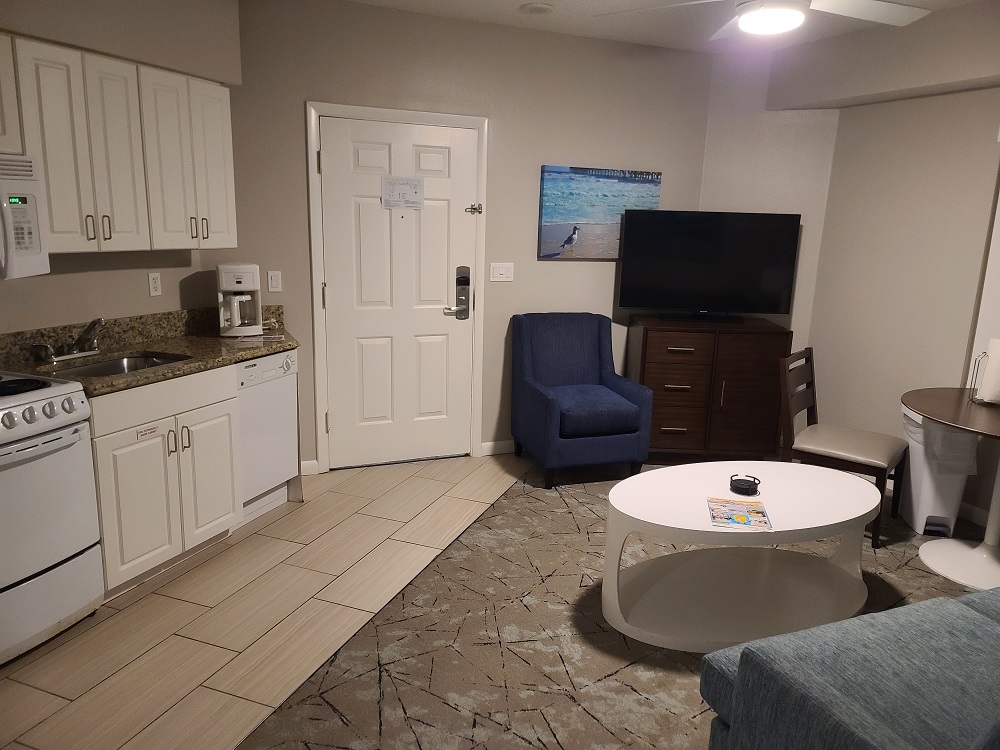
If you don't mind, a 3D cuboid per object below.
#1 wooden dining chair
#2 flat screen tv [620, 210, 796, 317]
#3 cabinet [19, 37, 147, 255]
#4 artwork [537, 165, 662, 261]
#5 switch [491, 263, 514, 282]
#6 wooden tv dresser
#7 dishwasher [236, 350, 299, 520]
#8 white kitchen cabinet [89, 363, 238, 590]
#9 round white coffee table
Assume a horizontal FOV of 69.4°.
[{"bbox_3d":[1.798,0.349,3.793,0.550,0.867,0.495,11,16,37],"label":"wooden dining chair"},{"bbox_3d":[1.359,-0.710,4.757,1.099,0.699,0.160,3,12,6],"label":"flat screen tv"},{"bbox_3d":[-1.787,-0.895,2.954,0.325,0.766,0.536,7,13,21],"label":"cabinet"},{"bbox_3d":[0.656,-1.036,4.708,0.886,0.587,0.037,-4,13,-23],"label":"artwork"},{"bbox_3d":[0.016,-0.641,4.540,0.160,0.114,0.012,-4,13,-23],"label":"switch"},{"bbox_3d":[1.331,0.103,4.783,0.902,0.899,0.560,2,12,1],"label":"wooden tv dresser"},{"bbox_3d":[-1.416,0.286,3.706,0.600,0.832,0.434,7,13,21],"label":"dishwasher"},{"bbox_3d":[-1.645,0.375,3.169,0.610,0.797,0.746,7,13,21],"label":"white kitchen cabinet"},{"bbox_3d":[1.005,0.701,3.004,1.190,0.476,0.745,-3,13,-19],"label":"round white coffee table"}]

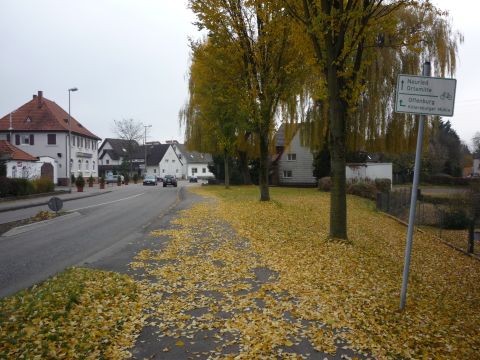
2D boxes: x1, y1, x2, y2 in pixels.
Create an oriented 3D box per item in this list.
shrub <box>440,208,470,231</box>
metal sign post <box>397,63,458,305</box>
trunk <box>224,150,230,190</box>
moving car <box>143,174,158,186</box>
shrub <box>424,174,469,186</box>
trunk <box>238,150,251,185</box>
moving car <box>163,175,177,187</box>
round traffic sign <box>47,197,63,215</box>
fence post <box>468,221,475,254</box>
[{"bbox_3d":[6.411,1.169,13.200,0.880,0.630,0.800,0,1,0],"label":"shrub"},{"bbox_3d":[2.089,0.064,5.280,0.700,2.944,0.090,6,0,3],"label":"metal sign post"},{"bbox_3d":[-1.417,-1.247,50.300,0.520,4.350,0.520,0,1,0],"label":"trunk"},{"bbox_3d":[-12.494,0.070,61.800,1.720,1.480,4.100,0,1,-6],"label":"moving car"},{"bbox_3d":[28.390,0.014,61.000,6.000,1.550,1.300,0,1,0],"label":"shrub"},{"bbox_3d":[0.787,-1.746,63.500,1.200,4.900,1.200,0,1,0],"label":"trunk"},{"bbox_3d":[-9.106,0.143,57.800,1.760,1.650,4.100,0,1,-7],"label":"moving car"},{"bbox_3d":[-7.525,1.034,18.000,0.600,0.720,0.090,0,1,-8],"label":"round traffic sign"},{"bbox_3d":[4.694,1.146,9.000,0.090,0.710,0.090,0,1,7],"label":"fence post"}]

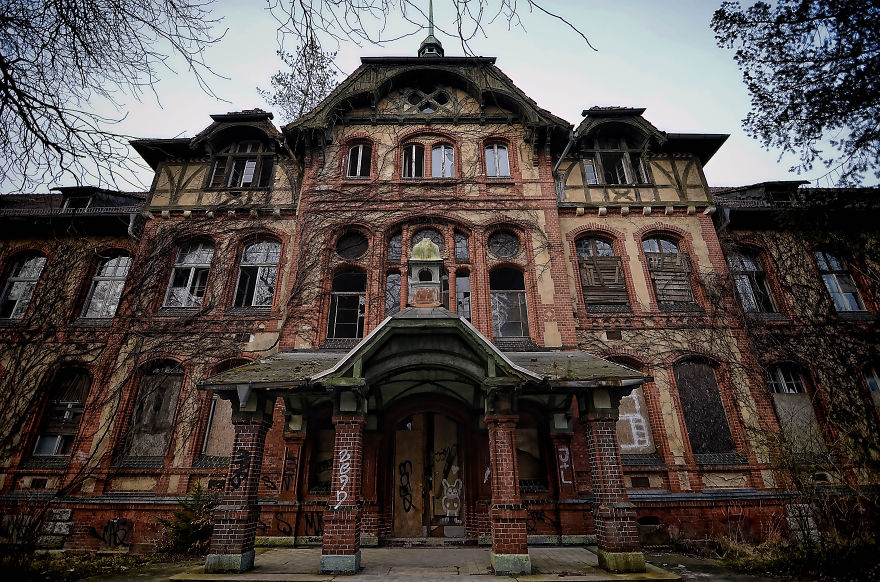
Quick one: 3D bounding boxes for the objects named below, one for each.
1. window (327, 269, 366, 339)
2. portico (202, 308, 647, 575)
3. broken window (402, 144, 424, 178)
[{"bbox_3d":[-2.845,0.355,12.106,1.126,2.342,0.250,0,-23,0],"label":"window"},{"bbox_3d":[-0.268,3.014,8.676,8.550,4.950,3.450,0,-22,0],"label":"portico"},{"bbox_3d":[-0.950,-4.723,14.188,0.774,1.559,0.250,0,-23,0],"label":"broken window"}]

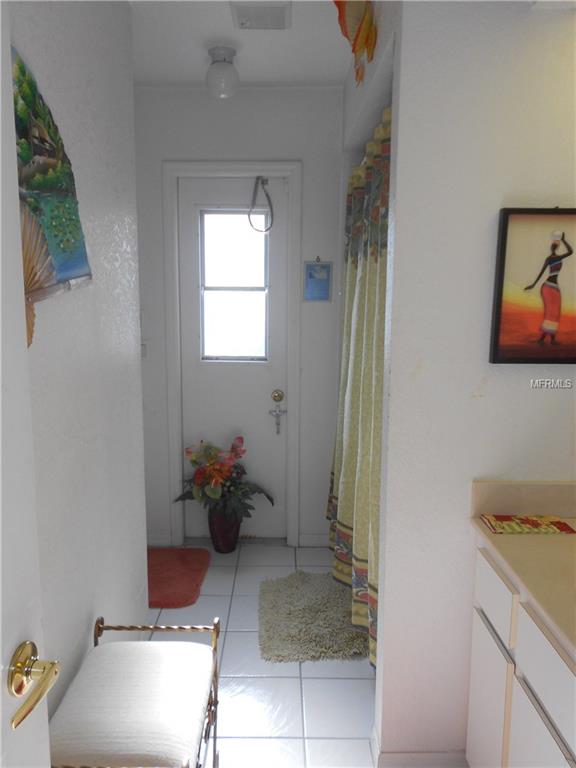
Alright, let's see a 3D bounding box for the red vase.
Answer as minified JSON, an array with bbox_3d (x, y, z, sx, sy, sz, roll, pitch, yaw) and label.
[{"bbox_3d":[-0.354,0.805,3.231,0.172,0.246,0.172,0,7,0],"label":"red vase"}]

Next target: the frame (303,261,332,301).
[{"bbox_3d":[0.160,-0.542,3.066,0.158,0.220,0.016,0,7,0],"label":"frame"}]

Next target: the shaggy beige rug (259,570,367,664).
[{"bbox_3d":[0.123,1.002,2.547,0.490,0.036,0.678,0,7,0],"label":"shaggy beige rug"}]

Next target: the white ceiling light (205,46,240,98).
[{"bbox_3d":[-0.290,-1.376,2.561,0.147,0.197,0.147,0,7,0],"label":"white ceiling light"}]

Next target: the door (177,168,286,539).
[{"bbox_3d":[-0.297,-0.107,3.218,0.591,2.010,0.045,0,7,0],"label":"door"}]

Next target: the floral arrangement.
[{"bbox_3d":[-0.342,0.522,3.136,0.505,0.460,0.330,0,7,0],"label":"floral arrangement"}]

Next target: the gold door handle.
[{"bbox_3d":[-0.313,0.371,0.699,0.058,0.067,0.149,0,7,0],"label":"gold door handle"}]

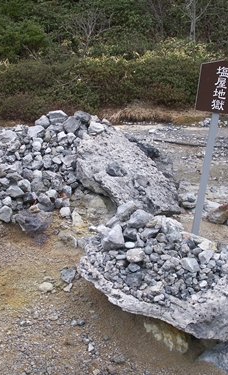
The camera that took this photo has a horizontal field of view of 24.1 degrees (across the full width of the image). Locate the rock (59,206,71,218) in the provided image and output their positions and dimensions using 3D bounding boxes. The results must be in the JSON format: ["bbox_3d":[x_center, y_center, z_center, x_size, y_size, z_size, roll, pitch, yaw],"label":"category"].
[{"bbox_3d":[-0.529,0.276,5.850,0.120,0.115,0.110,0,12,0],"label":"rock"}]

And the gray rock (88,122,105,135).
[{"bbox_3d":[-0.216,-0.732,6.600,0.200,0.125,0.170,0,12,0],"label":"gray rock"}]

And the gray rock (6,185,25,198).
[{"bbox_3d":[-1.115,0.051,6.050,0.190,0.140,0.160,0,12,0],"label":"gray rock"}]

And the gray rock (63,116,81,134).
[{"bbox_3d":[-0.538,-0.795,6.850,0.220,0.210,0.180,0,12,0],"label":"gray rock"}]

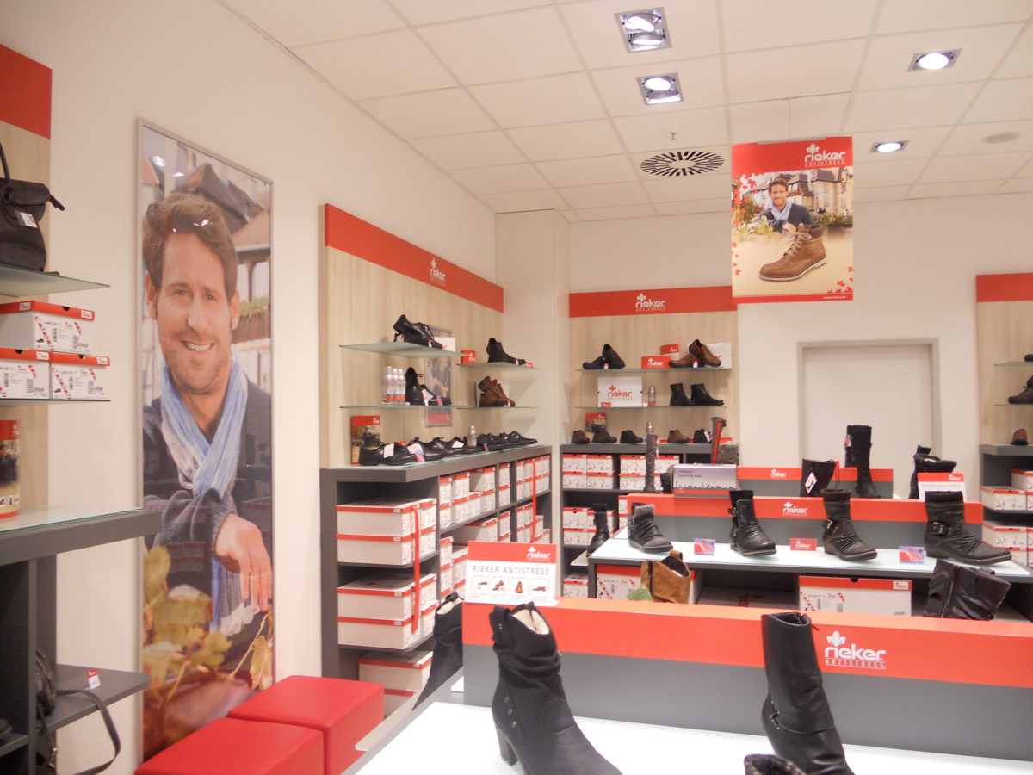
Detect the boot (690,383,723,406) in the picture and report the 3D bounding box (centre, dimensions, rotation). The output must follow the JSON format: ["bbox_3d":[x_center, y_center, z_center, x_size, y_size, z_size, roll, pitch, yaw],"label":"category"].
[{"bbox_3d":[1.487,0.054,6.285,0.262,0.172,0.100,-1,-2,38],"label":"boot"}]

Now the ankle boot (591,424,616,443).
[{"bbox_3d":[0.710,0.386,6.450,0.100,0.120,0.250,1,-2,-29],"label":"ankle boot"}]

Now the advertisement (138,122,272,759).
[{"bbox_3d":[-1.142,0.209,3.034,0.030,2.180,0.760,-1,-2,16],"label":"advertisement"}]

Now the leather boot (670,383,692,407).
[{"bbox_3d":[1.300,0.057,6.287,0.100,0.175,0.262,1,-2,-26],"label":"leather boot"}]

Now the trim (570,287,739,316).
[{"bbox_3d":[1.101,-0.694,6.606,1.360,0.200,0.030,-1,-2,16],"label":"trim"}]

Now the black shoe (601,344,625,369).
[{"bbox_3d":[0.763,-0.243,6.284,0.105,0.115,0.290,1,19,-24],"label":"black shoe"}]

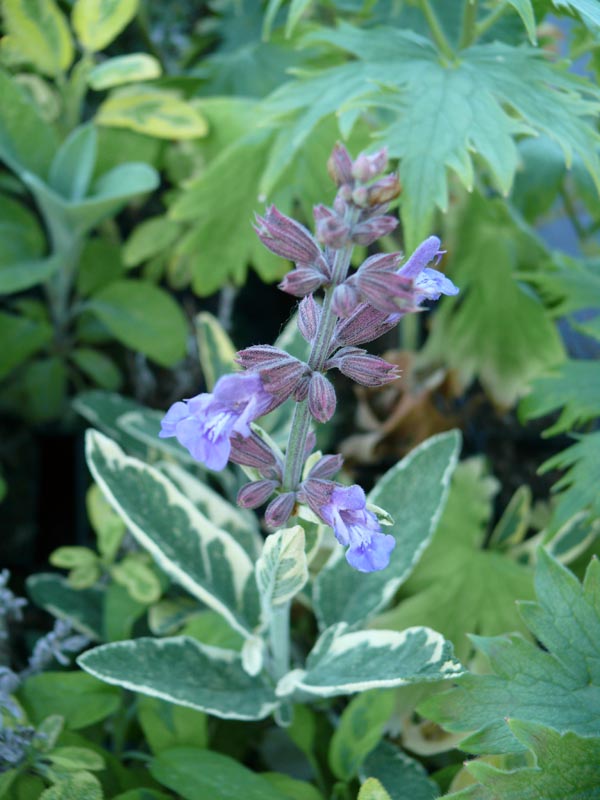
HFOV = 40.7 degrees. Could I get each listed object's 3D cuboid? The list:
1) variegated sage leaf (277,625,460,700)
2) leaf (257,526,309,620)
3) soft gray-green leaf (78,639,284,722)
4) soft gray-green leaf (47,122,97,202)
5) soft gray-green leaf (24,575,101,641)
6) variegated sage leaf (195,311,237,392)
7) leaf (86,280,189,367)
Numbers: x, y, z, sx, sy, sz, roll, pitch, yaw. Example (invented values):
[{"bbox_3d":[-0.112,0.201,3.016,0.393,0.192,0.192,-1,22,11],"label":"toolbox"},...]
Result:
[{"bbox_3d":[0.022,0.085,0.260,0.060,0.013,0.023,-7,44,4],"label":"variegated sage leaf"},{"bbox_3d":[-0.005,0.052,0.245,0.015,0.032,0.010,14,18,7],"label":"leaf"},{"bbox_3d":[-0.039,0.089,0.259,0.063,0.010,0.023,11,43,-6],"label":"soft gray-green leaf"},{"bbox_3d":[-0.114,-0.119,0.407,0.023,0.037,0.012,3,8,-11],"label":"soft gray-green leaf"},{"bbox_3d":[-0.090,0.083,0.323,0.040,0.010,0.021,28,55,-7],"label":"soft gray-green leaf"},{"bbox_3d":[-0.033,-0.017,0.333,0.017,0.040,0.010,-18,8,-20],"label":"variegated sage leaf"},{"bbox_3d":[-0.084,-0.040,0.420,0.061,0.012,0.031,36,58,9],"label":"leaf"}]

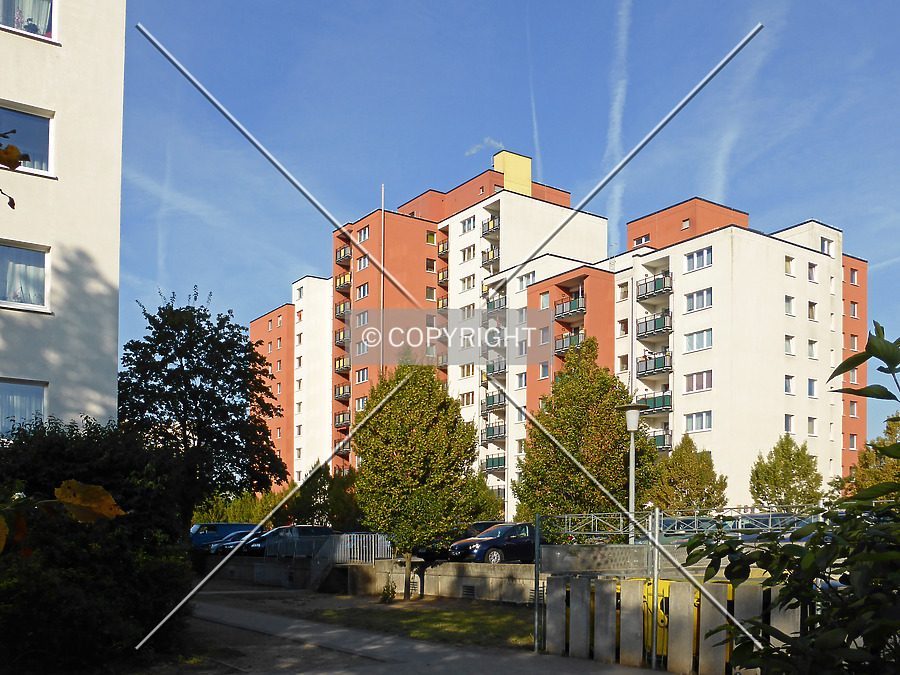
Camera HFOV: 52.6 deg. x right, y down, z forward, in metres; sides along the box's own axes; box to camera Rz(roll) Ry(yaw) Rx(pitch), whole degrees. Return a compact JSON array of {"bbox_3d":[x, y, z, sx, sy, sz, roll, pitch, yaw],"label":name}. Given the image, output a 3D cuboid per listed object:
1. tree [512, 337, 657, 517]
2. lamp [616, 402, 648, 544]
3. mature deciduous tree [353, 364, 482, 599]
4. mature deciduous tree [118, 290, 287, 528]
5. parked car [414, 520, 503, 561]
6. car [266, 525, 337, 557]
[{"bbox_3d":[3.991,3.857,27.000,4.300,7.600,4.300,0,-9,0],"label":"tree"},{"bbox_3d":[4.512,3.486,22.500,0.800,4.800,0.800,0,-9,0],"label":"lamp"},{"bbox_3d":[-1.178,4.923,32.000,4.600,8.500,4.600,0,-9,0],"label":"mature deciduous tree"},{"bbox_3d":[-9.910,3.996,36.000,6.800,11.400,6.800,0,-9,0],"label":"mature deciduous tree"},{"bbox_3d":[0.915,7.369,32.473,4.400,1.530,1.800,8,-15,-32],"label":"parked car"},{"bbox_3d":[-8.105,10.230,45.256,4.400,1.580,1.800,8,-15,-32],"label":"car"}]

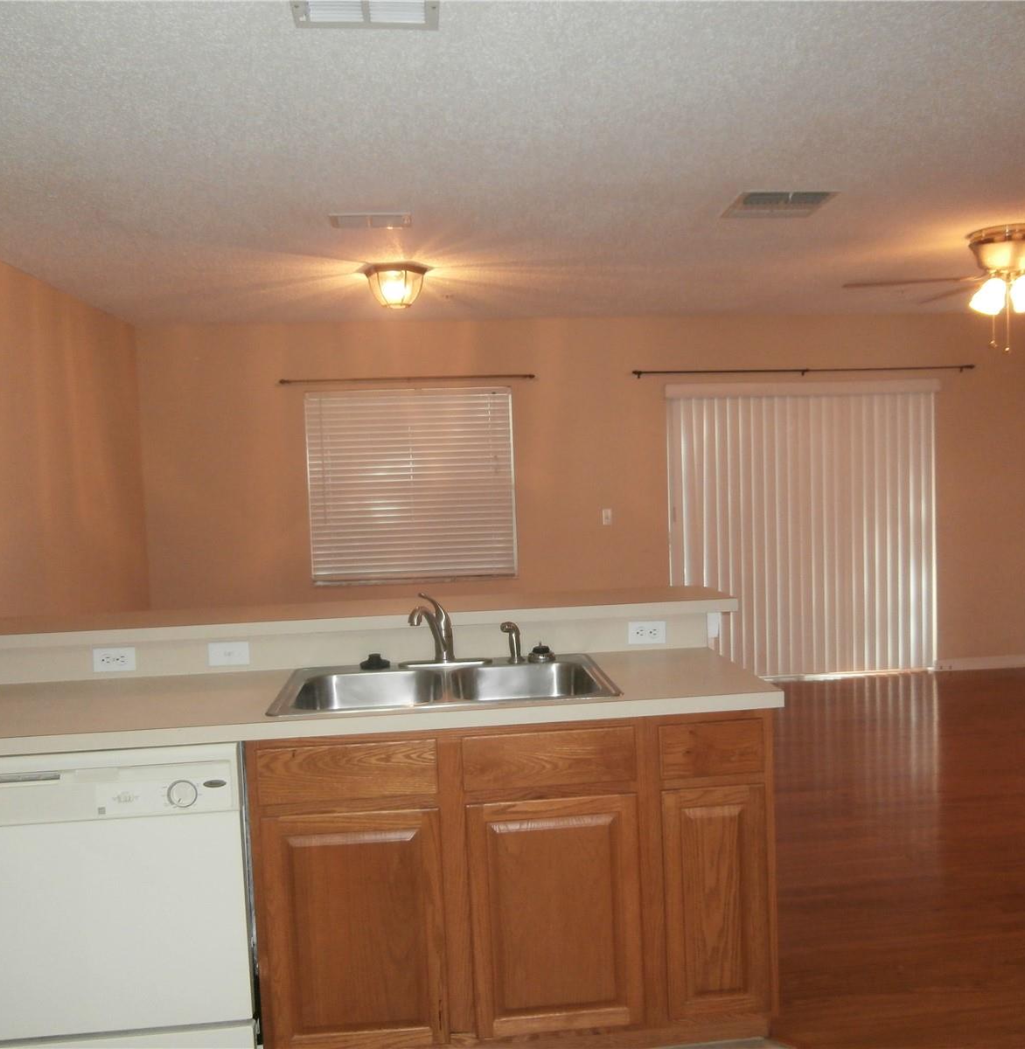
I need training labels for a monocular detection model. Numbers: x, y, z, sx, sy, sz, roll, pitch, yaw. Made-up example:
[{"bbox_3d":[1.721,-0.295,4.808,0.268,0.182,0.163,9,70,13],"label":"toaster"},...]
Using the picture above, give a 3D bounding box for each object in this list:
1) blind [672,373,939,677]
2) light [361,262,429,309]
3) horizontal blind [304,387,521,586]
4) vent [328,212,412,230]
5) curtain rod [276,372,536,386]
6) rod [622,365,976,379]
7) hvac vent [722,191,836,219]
[{"bbox_3d":[1.954,0.049,6.483,1.850,1.980,0.110,-2,3,-6],"label":"blind"},{"bbox_3d":[-0.547,-1.110,4.576,0.360,0.186,0.345,-2,3,-6],"label":"light"},{"bbox_3d":[-0.637,-0.248,6.221,1.300,1.200,0.060,-2,3,-6],"label":"horizontal blind"},{"bbox_3d":[-0.534,-1.144,3.685,0.305,0.020,0.215,-2,3,-6],"label":"vent"},{"bbox_3d":[-0.654,-0.906,6.109,1.600,0.045,0.090,-2,3,-6],"label":"curtain rod"},{"bbox_3d":[1.920,-1.005,6.358,2.310,0.050,0.090,-2,3,-6],"label":"rod"},{"bbox_3d":[0.998,-1.189,3.648,0.350,0.020,0.355,-2,3,-6],"label":"hvac vent"}]

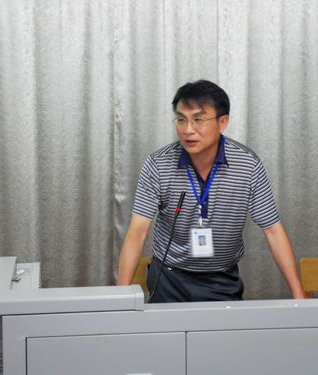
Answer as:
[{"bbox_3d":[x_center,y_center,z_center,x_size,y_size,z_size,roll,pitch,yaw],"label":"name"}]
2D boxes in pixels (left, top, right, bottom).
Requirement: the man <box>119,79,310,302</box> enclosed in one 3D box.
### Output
[{"bbox_3d":[0.178,0.413,3.215,0.640,1.560,0.500,0,5,1],"label":"man"}]

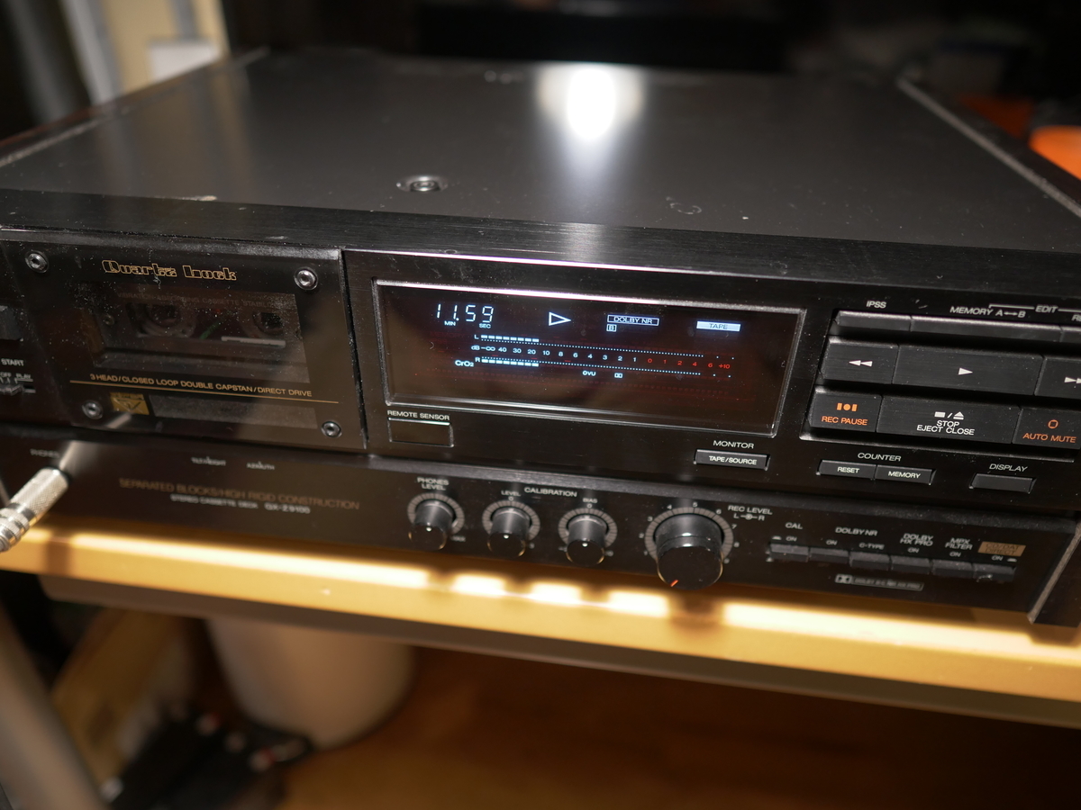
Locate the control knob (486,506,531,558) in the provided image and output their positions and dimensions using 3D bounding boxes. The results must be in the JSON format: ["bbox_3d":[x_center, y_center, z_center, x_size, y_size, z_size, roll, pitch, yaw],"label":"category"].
[{"bbox_3d":[-0.013,0.051,0.298,0.015,0.015,0.013,5,35,4],"label":"control knob"}]

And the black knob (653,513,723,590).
[{"bbox_3d":[0.058,0.059,0.292,0.026,0.026,0.016,5,35,4],"label":"black knob"}]

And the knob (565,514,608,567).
[{"bbox_3d":[0.018,0.054,0.297,0.015,0.015,0.013,5,35,4],"label":"knob"}]

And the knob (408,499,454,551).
[{"bbox_3d":[-0.043,0.049,0.301,0.015,0.015,0.013,5,35,4],"label":"knob"}]

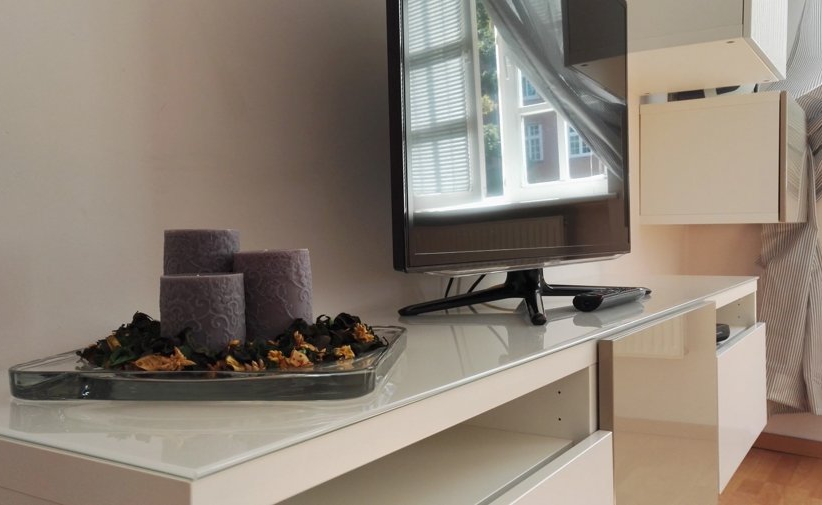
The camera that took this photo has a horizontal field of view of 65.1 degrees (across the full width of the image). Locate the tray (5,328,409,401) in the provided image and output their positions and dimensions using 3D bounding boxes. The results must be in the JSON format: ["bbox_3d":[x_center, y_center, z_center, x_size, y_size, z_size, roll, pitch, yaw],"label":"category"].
[{"bbox_3d":[-0.166,0.098,0.620,0.286,0.023,0.242,0,2,3],"label":"tray"}]

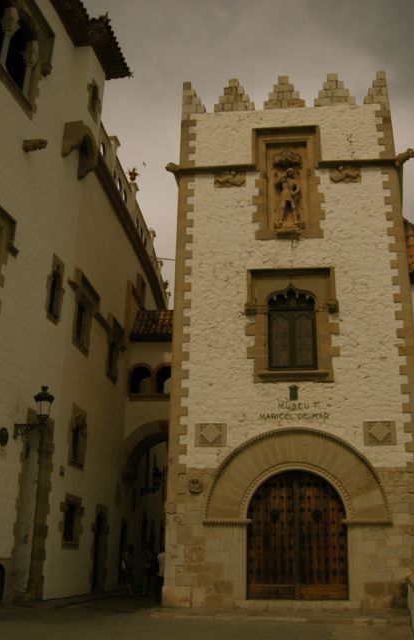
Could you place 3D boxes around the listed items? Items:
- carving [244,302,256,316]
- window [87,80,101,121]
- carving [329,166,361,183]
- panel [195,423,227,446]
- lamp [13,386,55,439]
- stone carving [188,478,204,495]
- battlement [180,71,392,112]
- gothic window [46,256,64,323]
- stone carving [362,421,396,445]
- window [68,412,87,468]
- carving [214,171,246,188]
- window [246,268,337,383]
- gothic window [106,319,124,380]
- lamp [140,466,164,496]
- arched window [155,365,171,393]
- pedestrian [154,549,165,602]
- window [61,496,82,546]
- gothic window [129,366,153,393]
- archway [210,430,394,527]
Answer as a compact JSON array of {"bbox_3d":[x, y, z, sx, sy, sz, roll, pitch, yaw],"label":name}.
[{"bbox_3d":[1.344,-0.327,20.111,0.357,0.432,0.280,-1,-20,6],"label":"carving"},{"bbox_3d":[-3.925,-7.505,22.270,0.300,1.495,1.272,-2,-20,8],"label":"window"},{"bbox_3d":[4.603,-4.839,21.432,1.027,0.595,0.220,-1,-20,6],"label":"carving"},{"bbox_3d":[0.123,3.379,19.004,0.931,0.690,0.120,-1,-20,6],"label":"panel"},{"bbox_3d":[-5.221,2.808,19.666,1.180,1.541,0.550,-2,-21,9],"label":"lamp"},{"bbox_3d":[-0.345,5.232,20.263,0.500,0.510,0.180,-1,-20,6],"label":"stone carving"},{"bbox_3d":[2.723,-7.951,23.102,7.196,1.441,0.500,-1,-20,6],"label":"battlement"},{"bbox_3d":[-4.620,-0.931,19.620,0.300,1.986,0.729,-3,-20,12],"label":"gothic window"},{"bbox_3d":[5.420,3.544,20.239,1.020,0.760,0.120,-1,-20,6],"label":"stone carving"},{"bbox_3d":[-4.263,3.864,21.185,0.300,1.864,1.461,-1,-20,5],"label":"window"},{"bbox_3d":[0.853,-5.247,24.019,1.180,0.780,0.250,-1,-20,6],"label":"carving"},{"bbox_3d":[2.588,0.123,19.935,2.663,3.706,0.400,-1,-20,6],"label":"window"},{"bbox_3d":[-4.461,1.575,31.184,0.400,3.000,2.600,-1,-20,6],"label":"gothic window"},{"bbox_3d":[-3.064,9.055,36.358,1.200,1.568,0.550,-1,-20,6],"label":"lamp"},{"bbox_3d":[-1.787,2.645,28.682,1.031,1.367,0.350,-1,-20,6],"label":"arched window"},{"bbox_3d":[-1.538,8.341,21.214,0.420,1.690,0.520,-1,-20,6],"label":"pedestrian"},{"bbox_3d":[-5.105,7.626,24.339,0.250,1.950,2.100,-1,-20,6],"label":"window"},{"bbox_3d":[-2.939,2.656,28.808,1.063,1.374,0.350,-1,-20,6],"label":"gothic window"},{"bbox_3d":[2.761,4.873,20.210,5.650,3.030,0.450,-1,-20,6],"label":"archway"}]

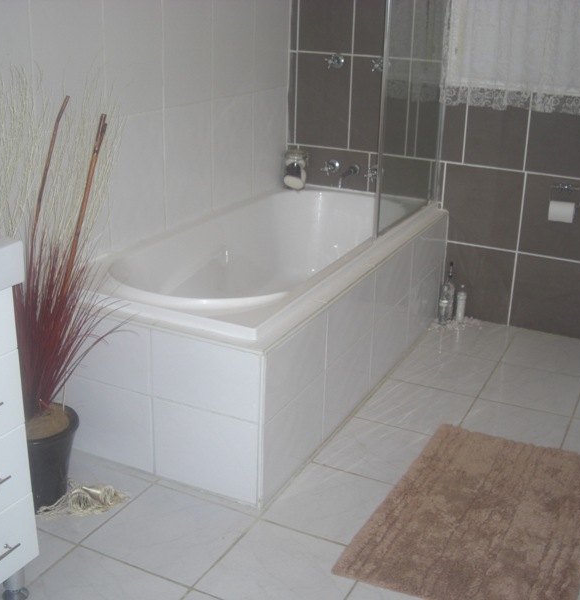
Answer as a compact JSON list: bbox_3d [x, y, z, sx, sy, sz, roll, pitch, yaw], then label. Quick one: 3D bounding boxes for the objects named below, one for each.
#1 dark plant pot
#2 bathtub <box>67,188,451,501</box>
[{"bbox_3d":[-0.697,0.433,2.289,0.255,0.238,0.255,1,20,-1],"label":"dark plant pot"},{"bbox_3d":[-0.047,0.016,3.111,0.775,0.488,1.700,11,22,24],"label":"bathtub"}]

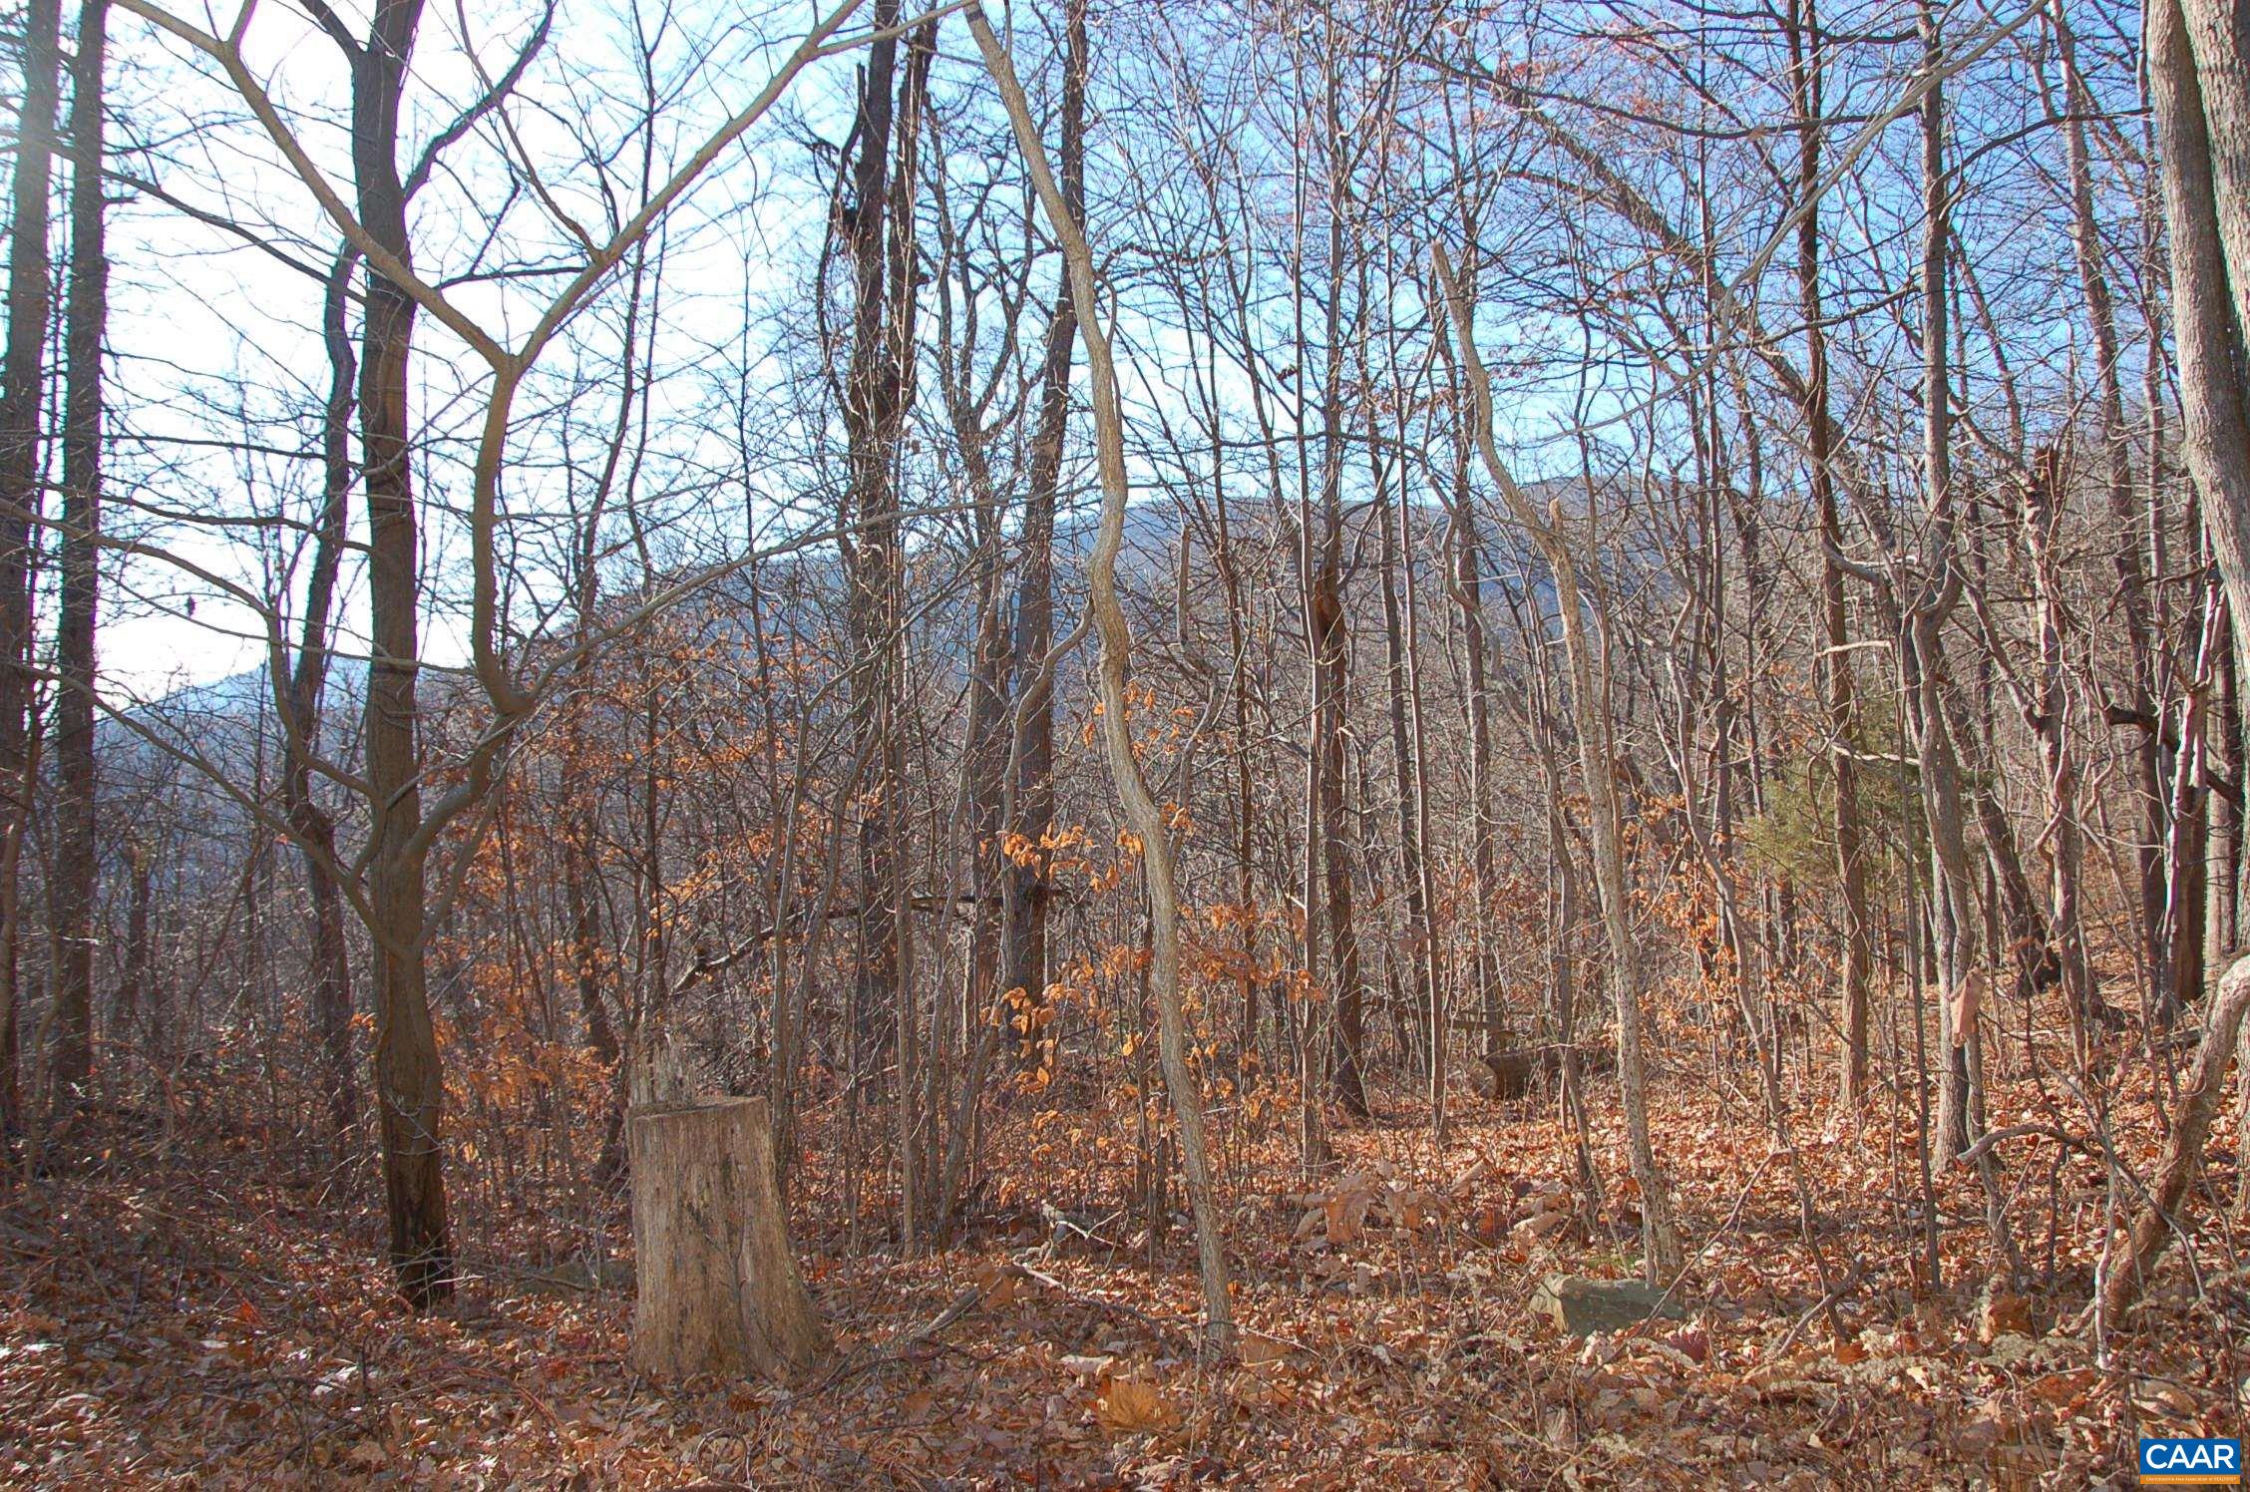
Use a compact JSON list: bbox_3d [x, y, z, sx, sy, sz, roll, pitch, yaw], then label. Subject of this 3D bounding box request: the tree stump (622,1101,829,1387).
[{"bbox_3d":[-0.990,1.200,4.200,0.490,0.640,0.460,0,0,0],"label":"tree stump"}]

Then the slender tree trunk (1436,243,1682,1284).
[{"bbox_3d":[1.237,0.050,4.800,0.680,2.950,0.350,0,0,0],"label":"slender tree trunk"}]

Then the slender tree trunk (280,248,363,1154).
[{"bbox_3d":[-3.147,-0.176,6.600,0.320,3.550,0.300,0,0,0],"label":"slender tree trunk"}]

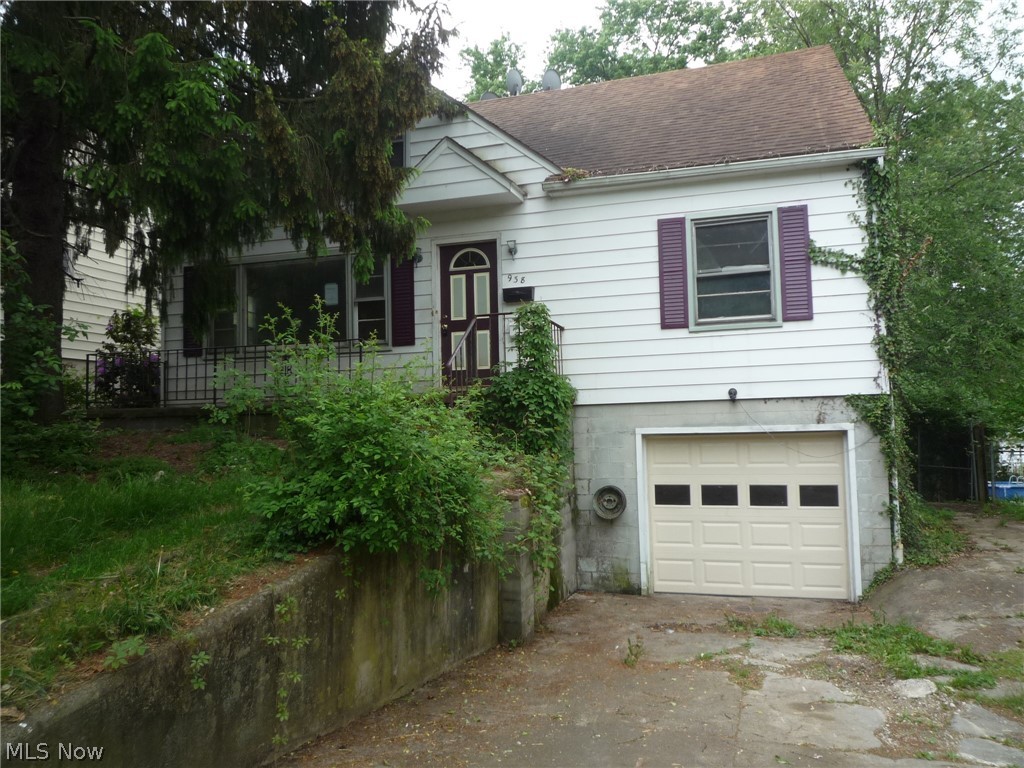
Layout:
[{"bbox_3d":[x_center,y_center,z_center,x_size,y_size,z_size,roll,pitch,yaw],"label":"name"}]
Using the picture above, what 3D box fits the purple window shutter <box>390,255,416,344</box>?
[{"bbox_3d":[-1.594,-1.267,10.731,0.355,1.435,0.040,-2,-4,16],"label":"purple window shutter"}]

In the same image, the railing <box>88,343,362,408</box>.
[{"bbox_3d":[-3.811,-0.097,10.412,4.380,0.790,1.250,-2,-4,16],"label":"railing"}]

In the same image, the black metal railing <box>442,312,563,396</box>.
[{"bbox_3d":[0.022,-0.242,8.941,0.810,1.190,2.400,-2,-4,16],"label":"black metal railing"}]

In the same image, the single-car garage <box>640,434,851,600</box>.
[{"bbox_3d":[2.923,1.642,9.379,2.410,2.065,0.060,-2,-4,16],"label":"single-car garage"}]

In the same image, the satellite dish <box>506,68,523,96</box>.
[{"bbox_3d":[0.048,-5.781,14.274,0.300,0.580,0.500,2,-5,-42],"label":"satellite dish"}]

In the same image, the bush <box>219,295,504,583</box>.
[{"bbox_3d":[-1.208,0.403,6.109,2.200,2.110,2.150,-2,-4,16],"label":"bush"}]

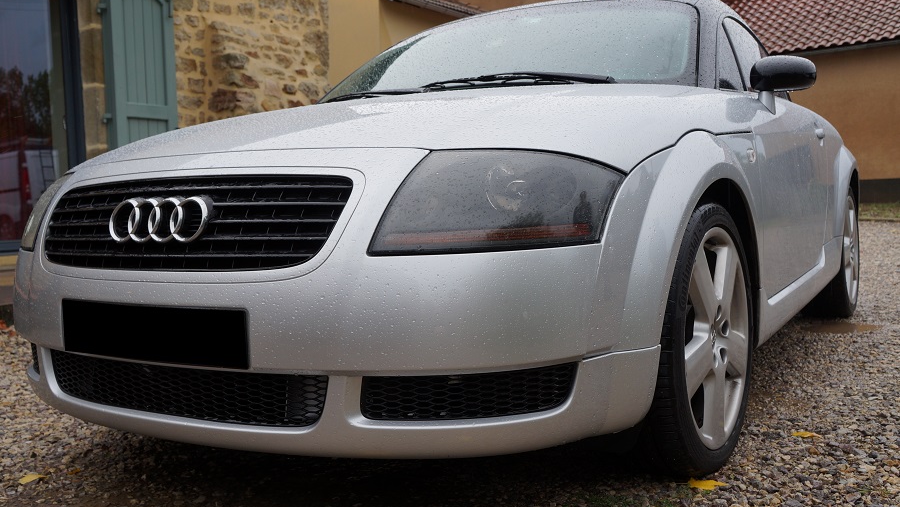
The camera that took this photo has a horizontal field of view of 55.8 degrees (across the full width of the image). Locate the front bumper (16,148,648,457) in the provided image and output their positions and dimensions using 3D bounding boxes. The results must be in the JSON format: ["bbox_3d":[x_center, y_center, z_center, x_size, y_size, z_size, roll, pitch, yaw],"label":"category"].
[{"bbox_3d":[-0.463,0.070,1.795,1.720,0.550,0.490,0,5,32],"label":"front bumper"}]

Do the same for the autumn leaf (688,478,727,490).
[{"bbox_3d":[0.555,0.498,1.833,0.080,0.015,0.060,-2,4,6],"label":"autumn leaf"}]

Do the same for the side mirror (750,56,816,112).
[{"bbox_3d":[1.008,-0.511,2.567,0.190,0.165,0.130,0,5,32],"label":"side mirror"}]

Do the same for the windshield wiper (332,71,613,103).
[{"bbox_3d":[0.013,-0.500,2.654,1.060,0.085,0.200,0,5,32],"label":"windshield wiper"}]

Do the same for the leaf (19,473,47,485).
[{"bbox_3d":[-1.013,0.545,2.056,0.070,0.020,0.060,-5,5,-35],"label":"leaf"}]

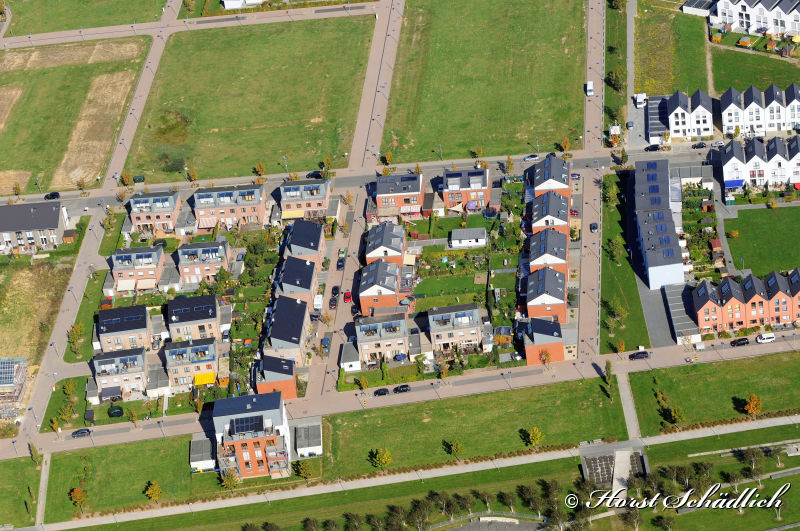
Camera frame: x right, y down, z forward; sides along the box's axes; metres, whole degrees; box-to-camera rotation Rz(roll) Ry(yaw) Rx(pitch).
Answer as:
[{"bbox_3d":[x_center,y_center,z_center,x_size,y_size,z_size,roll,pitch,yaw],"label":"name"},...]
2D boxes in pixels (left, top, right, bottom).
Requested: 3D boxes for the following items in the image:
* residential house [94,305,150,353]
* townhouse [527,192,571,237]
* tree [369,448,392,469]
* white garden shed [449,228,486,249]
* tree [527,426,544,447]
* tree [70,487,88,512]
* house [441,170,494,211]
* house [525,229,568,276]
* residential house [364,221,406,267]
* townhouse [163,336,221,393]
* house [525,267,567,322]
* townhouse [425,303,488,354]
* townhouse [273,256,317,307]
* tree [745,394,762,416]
[{"bbox_3d":[-73.864,16.318,627.726,12.730,9.420,9.820,-7,34,4],"label":"residential house"},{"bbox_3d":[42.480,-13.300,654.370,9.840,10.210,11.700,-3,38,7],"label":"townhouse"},{"bbox_3d":[-3.930,49.070,585.010,3.870,7.350,3.870,-8,38,0],"label":"tree"},{"bbox_3d":[19.056,-7.685,639.770,9.218,2.350,5.428,-4,33,6],"label":"white garden shed"},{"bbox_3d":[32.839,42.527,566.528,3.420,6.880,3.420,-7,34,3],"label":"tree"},{"bbox_3d":[-80.240,59.390,585.540,4.000,7.990,4.000,-8,38,0],"label":"tree"},{"bbox_3d":[19.340,-22.470,662.270,12.670,9.140,9.530,-3,35,9],"label":"house"},{"bbox_3d":[41.030,-2.620,640.860,9.840,10.210,11.700,-3,38,7],"label":"house"},{"bbox_3d":[-3.530,-4.800,641.990,9.640,9.060,11.650,-3,35,9],"label":"residential house"},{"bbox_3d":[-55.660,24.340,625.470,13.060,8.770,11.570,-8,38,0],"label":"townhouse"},{"bbox_3d":[38.757,7.974,612.459,9.720,9.840,12.200,-4,35,8],"label":"house"},{"bbox_3d":[14.500,15.230,608.730,12.870,9.010,9.920,-7,34,3],"label":"townhouse"},{"bbox_3d":[-28.030,4.960,633.120,9.760,9.490,12.580,-3,35,8],"label":"townhouse"},{"bbox_3d":[85.940,34.630,565.890,4.300,6.800,4.300,-6,34,4],"label":"tree"}]

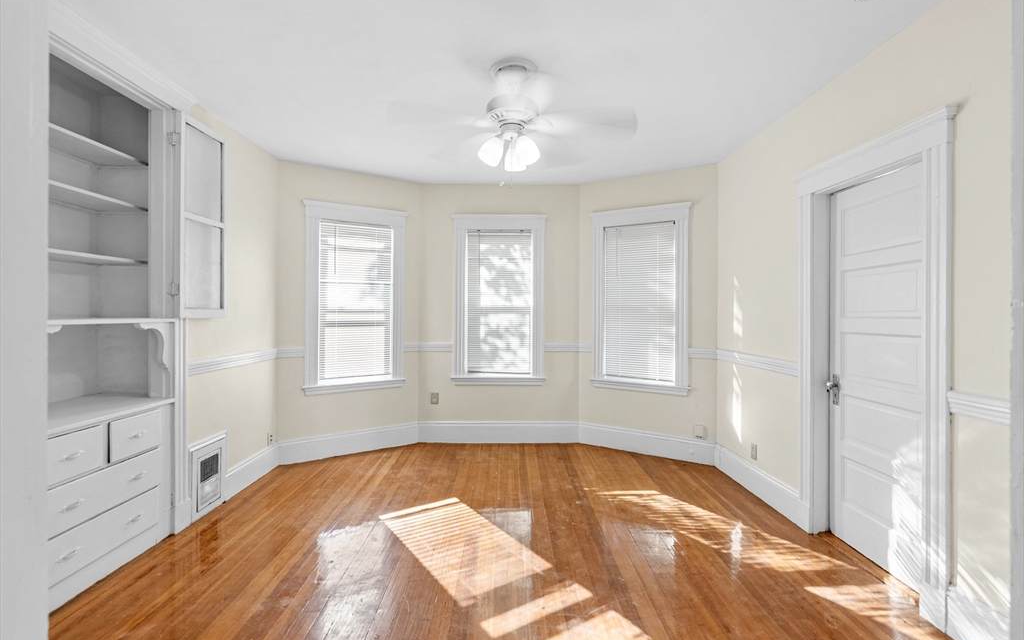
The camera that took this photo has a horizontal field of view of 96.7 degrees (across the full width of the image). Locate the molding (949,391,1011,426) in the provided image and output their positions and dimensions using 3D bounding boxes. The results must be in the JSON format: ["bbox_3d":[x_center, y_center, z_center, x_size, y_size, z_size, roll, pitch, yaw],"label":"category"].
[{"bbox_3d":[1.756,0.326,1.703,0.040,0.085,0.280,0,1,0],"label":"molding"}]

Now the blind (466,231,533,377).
[{"bbox_3d":[-0.123,-0.182,4.659,0.670,1.480,0.040,0,1,0],"label":"blind"}]

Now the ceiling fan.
[{"bbox_3d":[0.006,-1.064,2.448,1.300,0.555,1.300,0,1,0],"label":"ceiling fan"}]

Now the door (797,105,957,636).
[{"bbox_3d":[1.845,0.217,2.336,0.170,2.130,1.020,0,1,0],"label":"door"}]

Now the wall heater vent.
[{"bbox_3d":[-2.013,1.036,3.021,0.045,0.475,0.360,0,1,0],"label":"wall heater vent"}]

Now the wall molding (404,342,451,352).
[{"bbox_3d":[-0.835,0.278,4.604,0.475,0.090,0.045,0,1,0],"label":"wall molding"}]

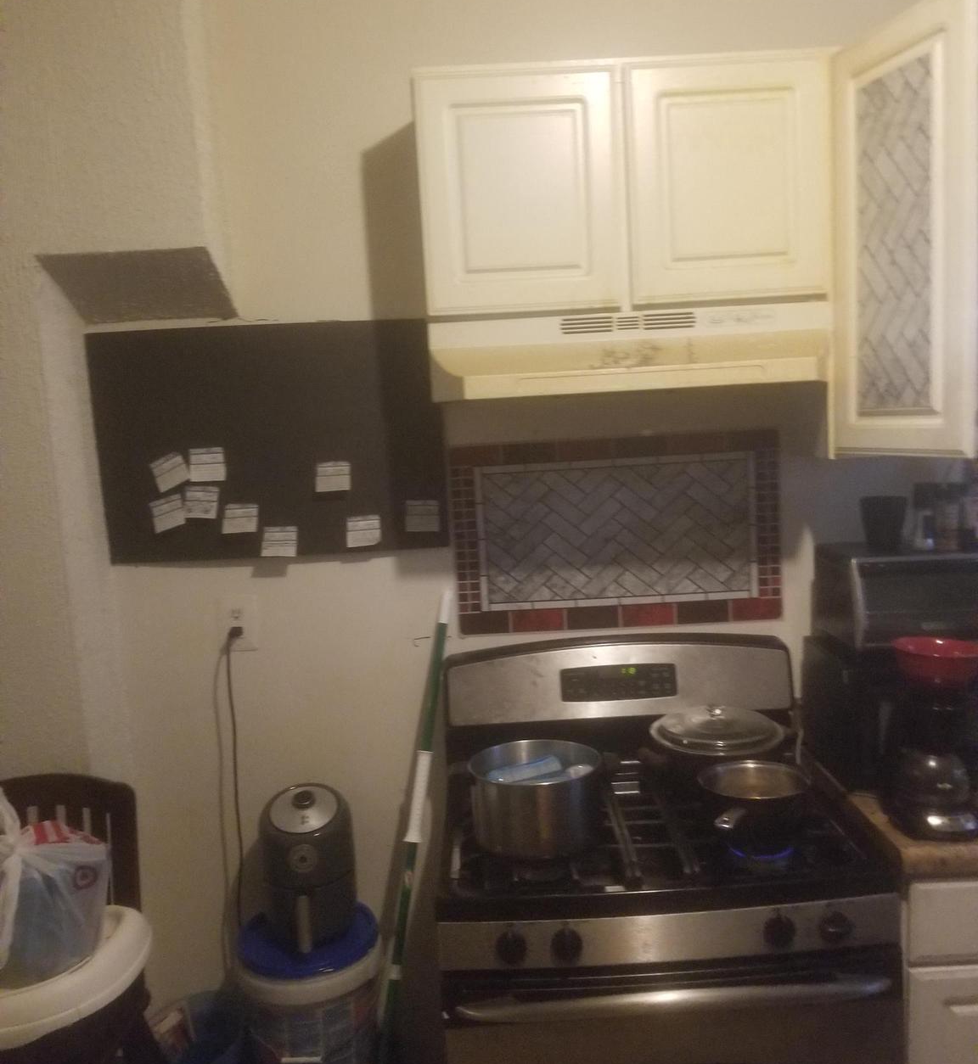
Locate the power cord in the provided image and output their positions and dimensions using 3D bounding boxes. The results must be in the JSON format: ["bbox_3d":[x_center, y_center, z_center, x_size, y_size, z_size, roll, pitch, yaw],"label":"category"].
[{"bbox_3d":[-0.563,0.554,2.187,0.045,0.713,0.060,-3,6,-1],"label":"power cord"}]

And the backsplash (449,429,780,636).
[{"bbox_3d":[0.290,0.003,2.194,0.733,0.429,0.015,-3,6,-1],"label":"backsplash"}]

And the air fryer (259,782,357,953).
[{"bbox_3d":[-0.389,0.720,2.107,0.200,0.292,0.245,-2,9,-5],"label":"air fryer"}]

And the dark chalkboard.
[{"bbox_3d":[-0.479,-0.200,2.154,0.765,0.508,0.012,-3,6,-1],"label":"dark chalkboard"}]

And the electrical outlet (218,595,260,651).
[{"bbox_3d":[-0.562,0.206,2.197,0.085,0.125,0.012,-3,6,-1],"label":"electrical outlet"}]

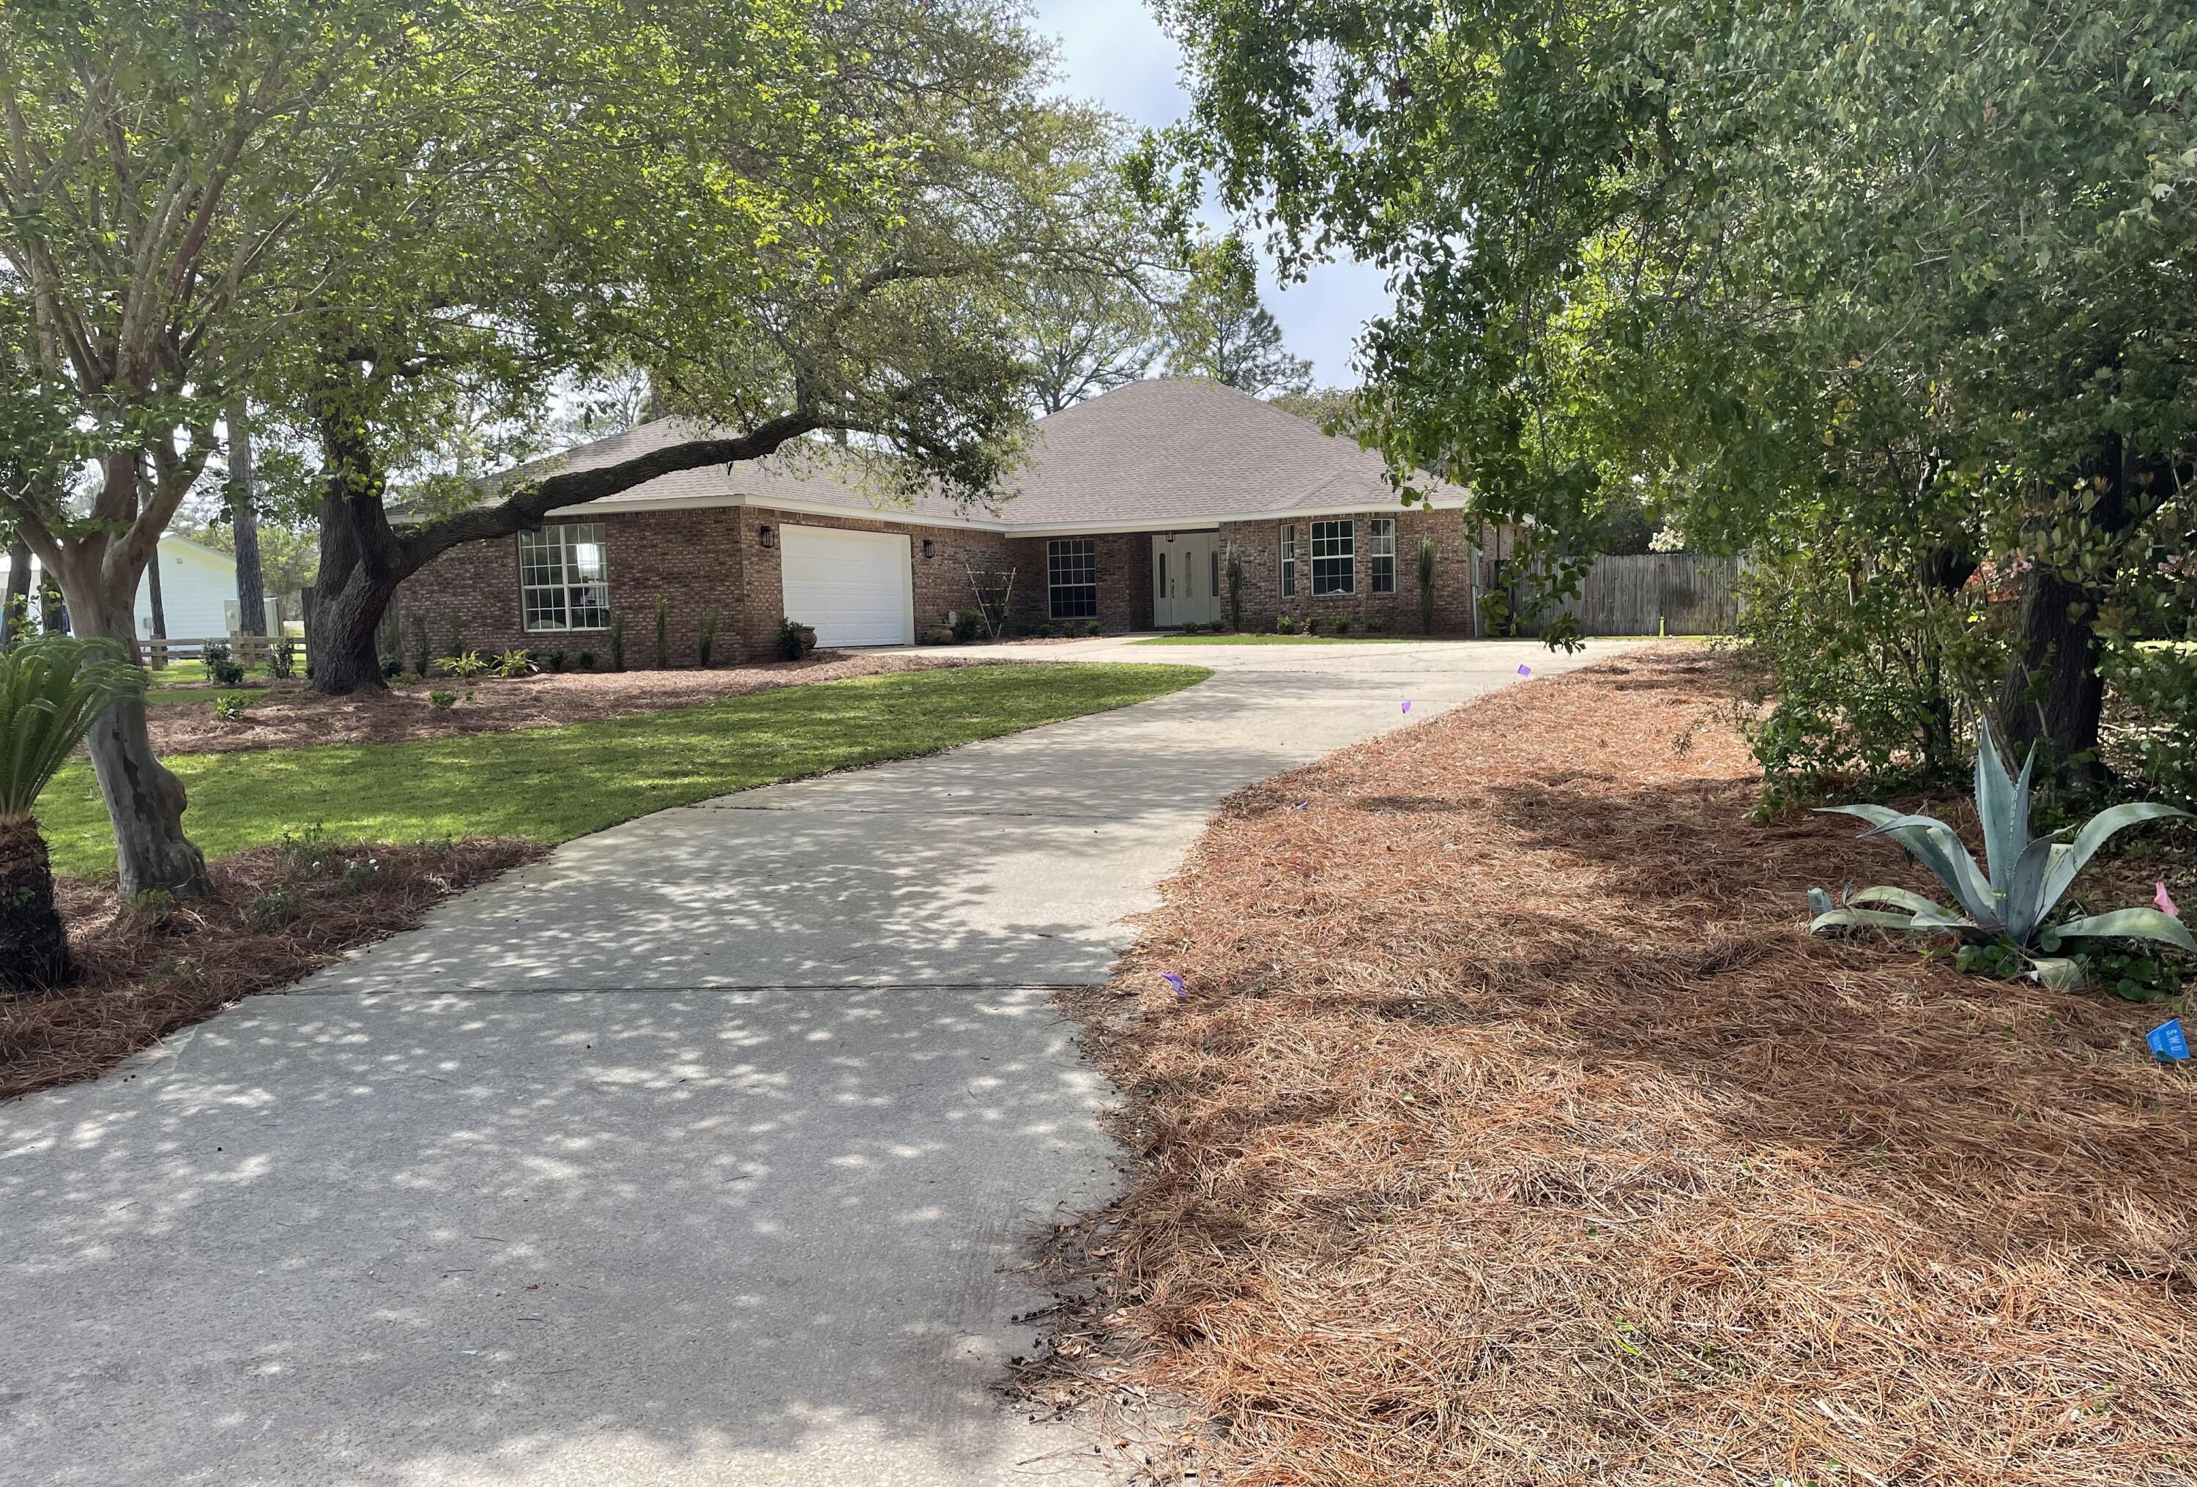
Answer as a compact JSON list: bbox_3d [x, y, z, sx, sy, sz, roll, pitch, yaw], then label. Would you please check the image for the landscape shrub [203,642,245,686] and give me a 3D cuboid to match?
[{"bbox_3d":[-14.839,-1.354,28.000,0.700,0.760,0.660,-4,5,-28],"label":"landscape shrub"}]

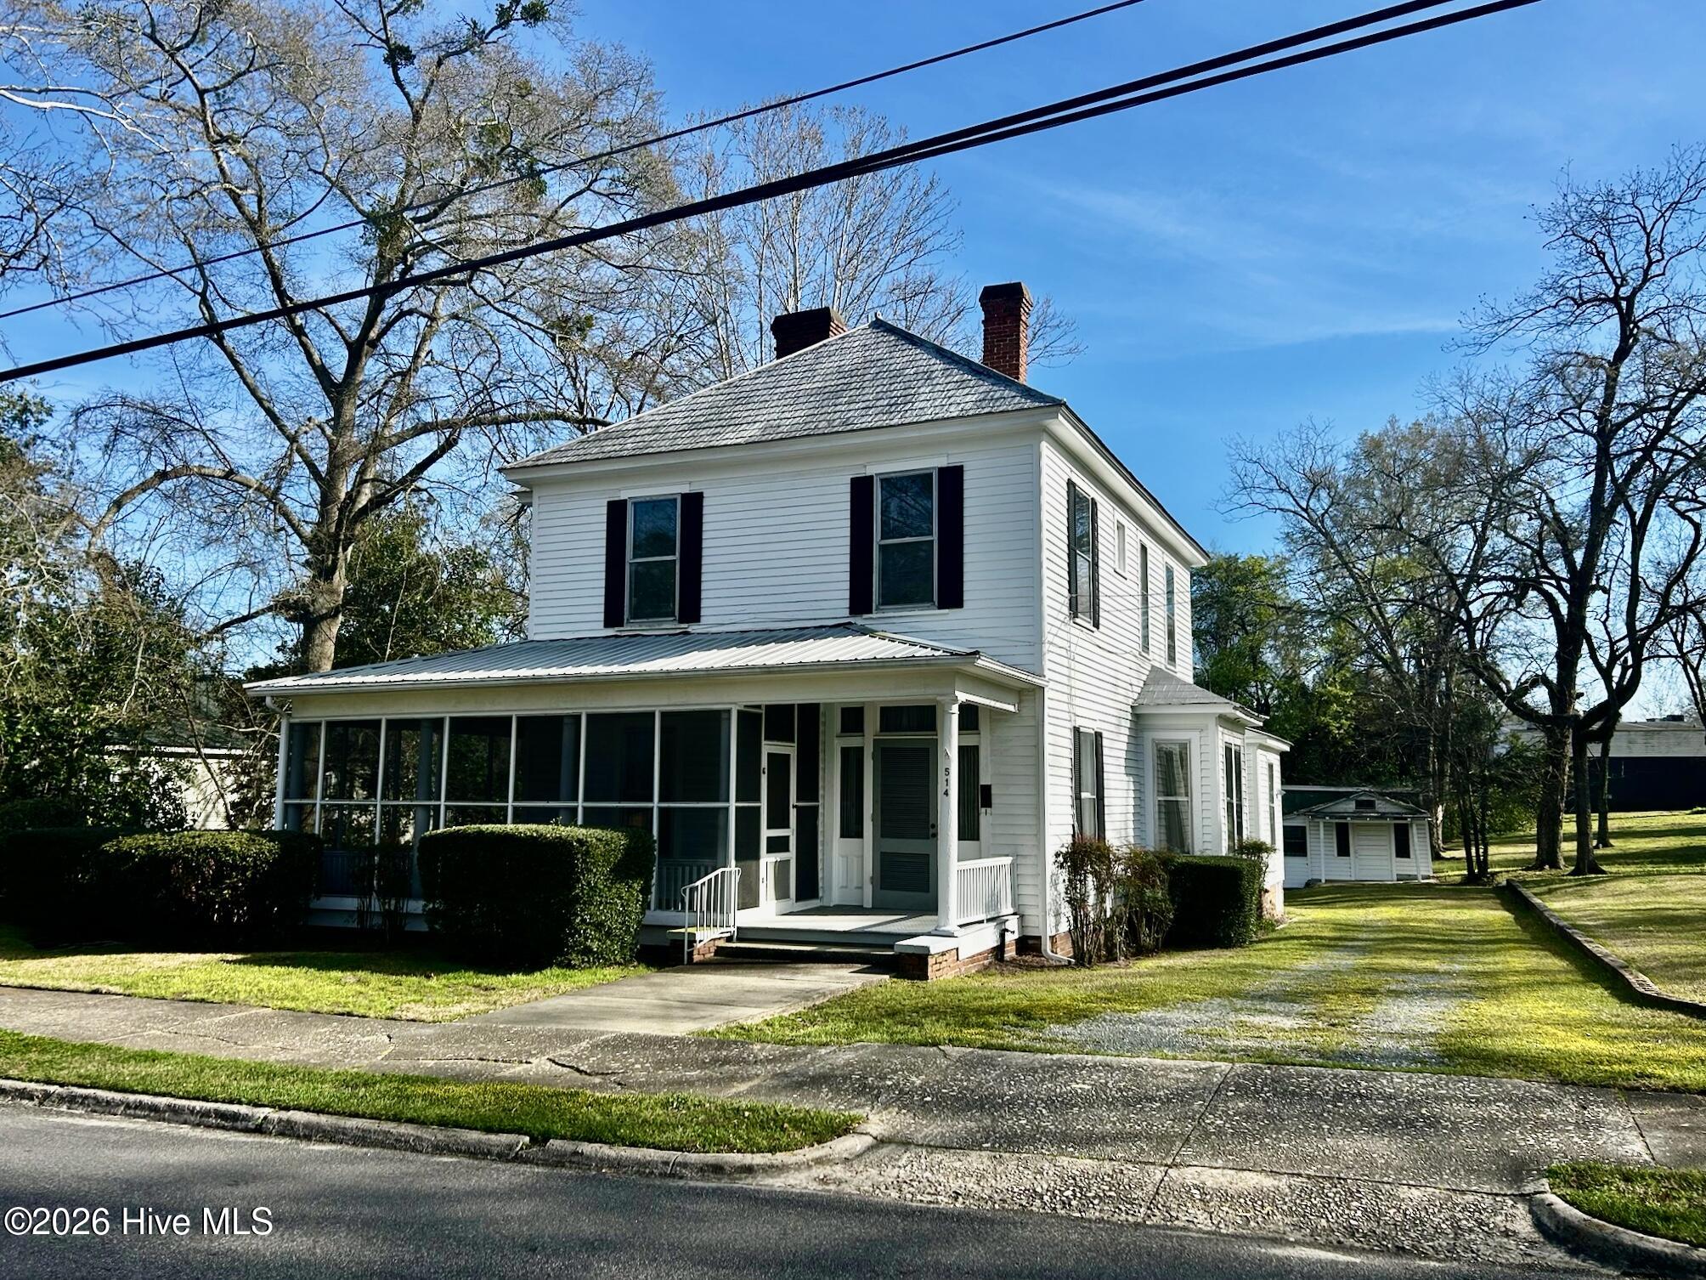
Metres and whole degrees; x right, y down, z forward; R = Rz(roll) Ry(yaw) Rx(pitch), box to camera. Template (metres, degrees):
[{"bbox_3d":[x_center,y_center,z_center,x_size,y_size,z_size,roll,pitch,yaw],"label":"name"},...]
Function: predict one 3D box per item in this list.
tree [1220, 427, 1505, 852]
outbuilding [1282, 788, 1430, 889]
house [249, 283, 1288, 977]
[{"bbox_3d":[22.448,-0.264,56.161,10.990,19.370,10.990,-3,-8,24],"label":"tree"},{"bbox_3d":[17.512,6.972,46.065,6.000,3.330,5.300,-3,-8,24],"label":"outbuilding"},{"bbox_3d":[0.454,-0.391,22.121,11.750,10.100,16.100,-3,-8,24],"label":"house"}]

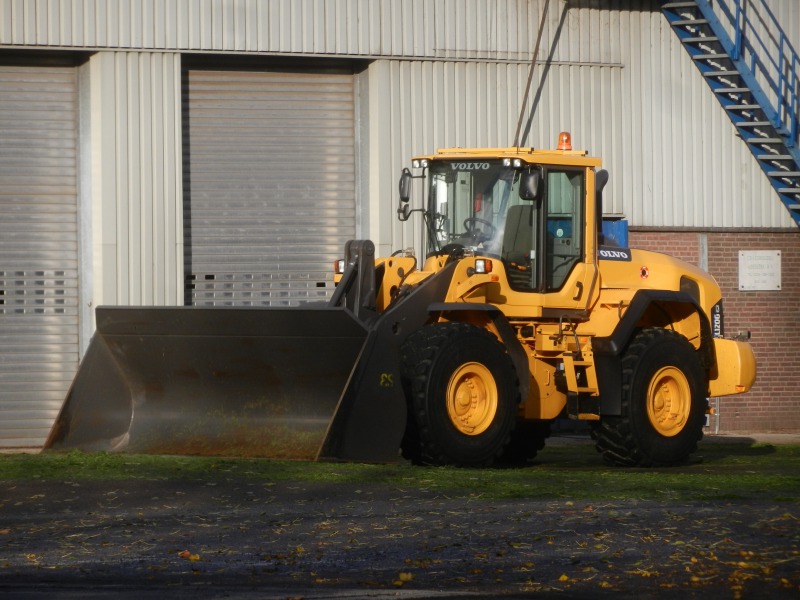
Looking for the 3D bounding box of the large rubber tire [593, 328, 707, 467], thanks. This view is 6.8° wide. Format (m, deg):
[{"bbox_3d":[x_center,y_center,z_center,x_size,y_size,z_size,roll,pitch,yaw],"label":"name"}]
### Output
[{"bbox_3d":[2.765,1.084,74.780,0.600,1.550,1.580,0,-1,41],"label":"large rubber tire"}]

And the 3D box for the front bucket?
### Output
[{"bbox_3d":[-1.841,0.885,71.394,4.050,1.600,1.420,0,-1,45],"label":"front bucket"}]

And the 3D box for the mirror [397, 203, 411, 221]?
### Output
[{"bbox_3d":[0.025,-0.973,74.578,0.090,0.190,0.190,1,-1,-28],"label":"mirror"}]

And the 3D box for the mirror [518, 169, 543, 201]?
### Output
[{"bbox_3d":[1.419,-1.251,73.407,0.230,0.350,0.090,0,-1,21],"label":"mirror"}]

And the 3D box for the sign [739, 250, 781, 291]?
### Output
[{"bbox_3d":[4.446,-0.367,83.300,0.025,0.495,0.800,-1,-1,43],"label":"sign"}]

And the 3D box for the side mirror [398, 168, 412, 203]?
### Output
[{"bbox_3d":[0.060,-1.260,74.588,0.090,0.360,0.230,1,-1,-28],"label":"side mirror"}]

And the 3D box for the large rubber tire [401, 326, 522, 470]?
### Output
[{"bbox_3d":[0.576,1.024,72.393,0.600,1.550,1.580,0,-1,45],"label":"large rubber tire"}]

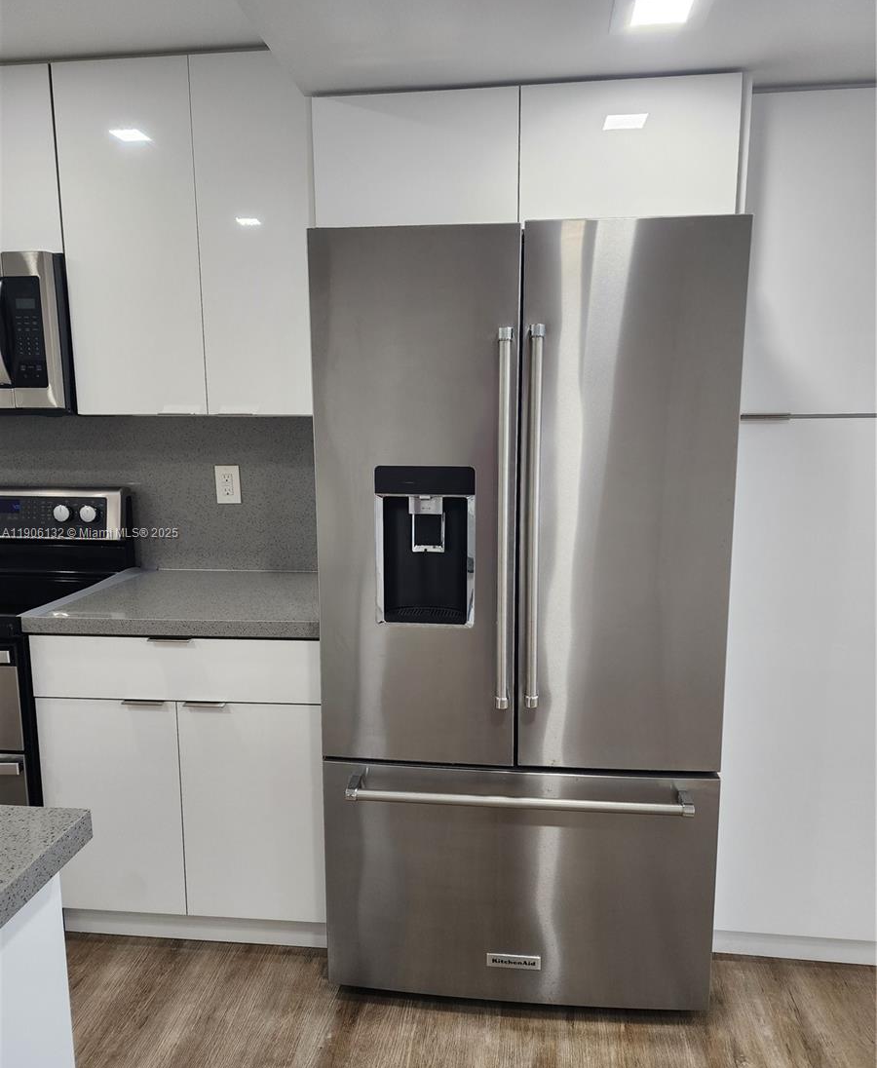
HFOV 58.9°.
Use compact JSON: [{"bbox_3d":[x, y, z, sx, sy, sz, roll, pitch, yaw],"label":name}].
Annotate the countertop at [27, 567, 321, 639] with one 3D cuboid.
[{"bbox_3d":[-0.632,0.181,2.220,0.759,0.041,0.640,1,9,6],"label":"countertop"}]

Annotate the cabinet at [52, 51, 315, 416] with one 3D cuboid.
[{"bbox_3d":[-0.628,-0.808,2.243,0.756,0.923,0.325,1,9,6],"label":"cabinet"}]

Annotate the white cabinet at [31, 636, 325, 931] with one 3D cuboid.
[{"bbox_3d":[-0.628,0.622,2.299,0.759,0.830,0.617,1,9,6],"label":"white cabinet"}]

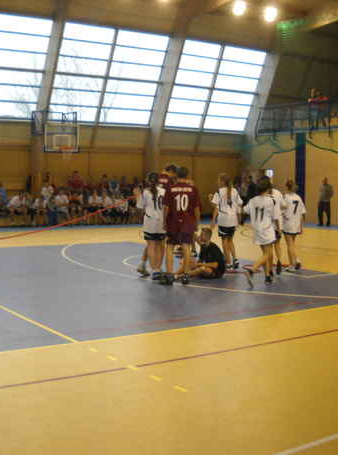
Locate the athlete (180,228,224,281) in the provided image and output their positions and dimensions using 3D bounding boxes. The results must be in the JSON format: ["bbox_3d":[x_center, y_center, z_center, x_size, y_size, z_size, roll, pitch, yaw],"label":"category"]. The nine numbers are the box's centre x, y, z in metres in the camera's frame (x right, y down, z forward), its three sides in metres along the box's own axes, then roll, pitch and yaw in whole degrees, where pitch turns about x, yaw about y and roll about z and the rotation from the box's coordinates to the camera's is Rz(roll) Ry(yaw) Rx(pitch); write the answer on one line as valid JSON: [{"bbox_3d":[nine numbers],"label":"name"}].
[{"bbox_3d":[0.551,0.436,10.950,0.780,0.810,0.580,0,4,-15],"label":"athlete"}]

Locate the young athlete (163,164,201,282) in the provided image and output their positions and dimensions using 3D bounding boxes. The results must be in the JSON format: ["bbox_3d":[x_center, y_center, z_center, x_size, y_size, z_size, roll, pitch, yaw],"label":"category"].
[{"bbox_3d":[0.204,-0.031,10.450,0.580,1.780,0.370,1,4,2],"label":"young athlete"}]

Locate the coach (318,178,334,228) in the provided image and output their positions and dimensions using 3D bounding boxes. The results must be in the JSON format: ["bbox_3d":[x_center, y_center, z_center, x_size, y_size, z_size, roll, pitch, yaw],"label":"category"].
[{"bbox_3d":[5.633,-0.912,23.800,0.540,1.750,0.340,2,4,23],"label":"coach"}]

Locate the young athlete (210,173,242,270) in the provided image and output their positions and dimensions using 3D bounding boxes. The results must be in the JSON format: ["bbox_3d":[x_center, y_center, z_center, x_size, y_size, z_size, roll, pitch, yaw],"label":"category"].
[{"bbox_3d":[1.050,-0.110,12.150,0.560,1.700,0.420,1,4,2],"label":"young athlete"}]

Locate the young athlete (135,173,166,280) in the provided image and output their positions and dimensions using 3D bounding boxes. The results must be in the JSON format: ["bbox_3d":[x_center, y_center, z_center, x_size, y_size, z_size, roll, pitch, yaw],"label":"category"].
[{"bbox_3d":[-0.303,-0.033,10.900,0.530,1.700,0.420,0,4,-16],"label":"young athlete"}]

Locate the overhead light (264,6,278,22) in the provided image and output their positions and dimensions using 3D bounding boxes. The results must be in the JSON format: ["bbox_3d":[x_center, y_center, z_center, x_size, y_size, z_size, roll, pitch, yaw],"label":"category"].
[{"bbox_3d":[3.666,-7.617,23.800,0.470,0.500,0.470,-2,5,-35],"label":"overhead light"}]

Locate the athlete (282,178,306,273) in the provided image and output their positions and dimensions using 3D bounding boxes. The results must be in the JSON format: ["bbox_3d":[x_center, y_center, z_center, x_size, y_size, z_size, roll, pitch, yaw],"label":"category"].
[{"bbox_3d":[2.236,-0.036,12.000,0.500,1.610,0.400,1,4,2],"label":"athlete"}]

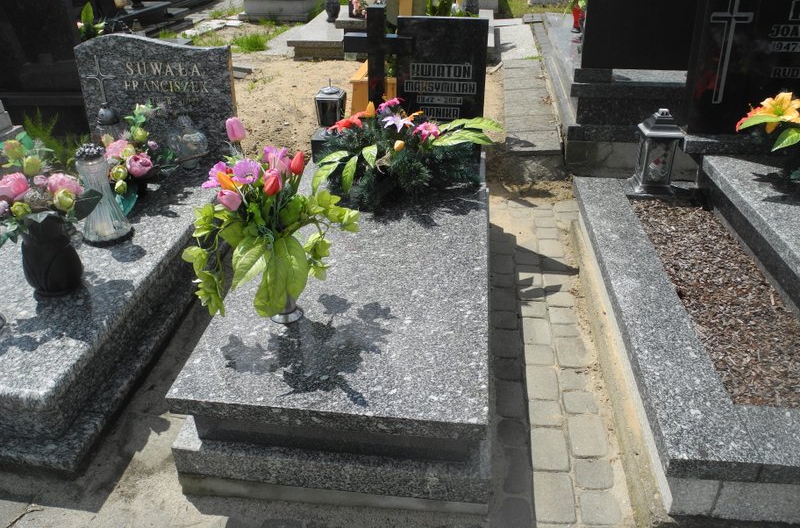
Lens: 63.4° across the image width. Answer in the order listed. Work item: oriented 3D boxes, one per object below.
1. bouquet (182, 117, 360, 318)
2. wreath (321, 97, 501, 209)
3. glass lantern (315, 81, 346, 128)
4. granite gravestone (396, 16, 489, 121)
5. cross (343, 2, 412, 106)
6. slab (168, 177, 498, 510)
[{"bbox_3d":[-0.398,-0.113,1.959,0.534,0.605,0.433,4,27,6],"label":"bouquet"},{"bbox_3d":[0.028,-0.542,2.929,0.827,0.363,0.504,4,27,6],"label":"wreath"},{"bbox_3d":[-0.342,-0.787,3.216,0.136,0.267,0.136,4,27,6],"label":"glass lantern"},{"bbox_3d":[0.194,-0.857,3.038,0.403,0.555,0.081,4,27,6],"label":"granite gravestone"},{"bbox_3d":[-0.101,-0.886,3.048,0.318,0.598,0.091,4,27,6],"label":"cross"},{"bbox_3d":[-0.120,0.166,2.448,0.882,0.378,1.492,4,30,6],"label":"slab"}]

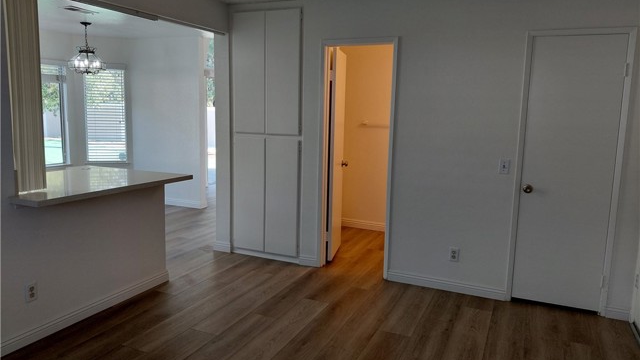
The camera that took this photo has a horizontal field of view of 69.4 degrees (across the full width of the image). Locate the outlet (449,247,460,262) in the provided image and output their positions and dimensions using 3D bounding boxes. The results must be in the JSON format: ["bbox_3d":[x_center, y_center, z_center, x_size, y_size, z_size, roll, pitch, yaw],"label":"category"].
[{"bbox_3d":[1.119,0.621,3.829,0.072,0.116,0.012,5,9,24],"label":"outlet"}]

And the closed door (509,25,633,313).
[{"bbox_3d":[1.827,-0.040,3.432,0.603,2.005,0.045,5,9,24],"label":"closed door"}]

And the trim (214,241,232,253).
[{"bbox_3d":[-1.012,0.710,4.824,0.222,0.083,0.016,5,9,24],"label":"trim"}]

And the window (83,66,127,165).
[{"bbox_3d":[-3.210,-0.951,6.936,0.577,1.368,0.055,-2,9,-21],"label":"window"}]

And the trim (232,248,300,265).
[{"bbox_3d":[-0.552,0.755,4.619,0.789,0.070,0.018,5,9,24],"label":"trim"}]

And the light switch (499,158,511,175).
[{"bbox_3d":[1.434,-0.104,3.586,0.072,0.116,0.012,5,9,24],"label":"light switch"}]

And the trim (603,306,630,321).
[{"bbox_3d":[2.185,0.981,3.385,0.149,0.083,0.016,5,9,24],"label":"trim"}]

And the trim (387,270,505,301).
[{"bbox_3d":[1.051,0.885,3.896,0.978,0.083,0.016,5,9,24],"label":"trim"}]

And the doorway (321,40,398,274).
[{"bbox_3d":[0.335,-0.179,4.141,0.691,2.091,0.130,5,9,24],"label":"doorway"}]

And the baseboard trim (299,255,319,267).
[{"bbox_3d":[-0.104,0.787,4.416,0.196,0.083,0.016,5,9,24],"label":"baseboard trim"}]

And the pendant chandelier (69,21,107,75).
[{"bbox_3d":[-2.815,-1.588,5.594,0.466,0.609,0.466,5,9,24],"label":"pendant chandelier"}]

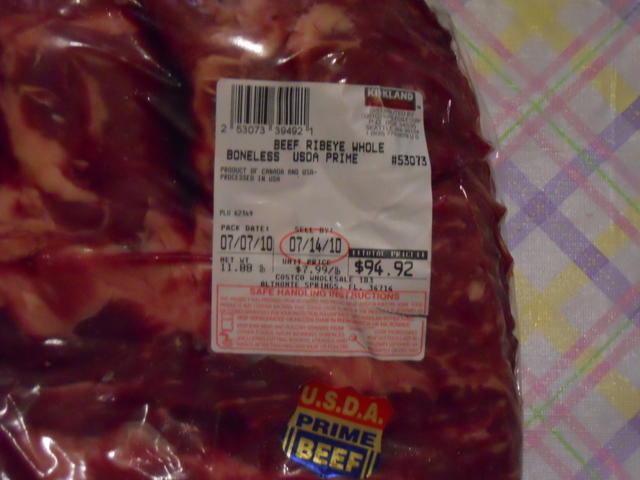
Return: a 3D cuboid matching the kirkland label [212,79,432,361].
[{"bbox_3d":[0.001,-0.006,0.362,0.067,0.006,0.085,2,85,-3],"label":"kirkland label"}]

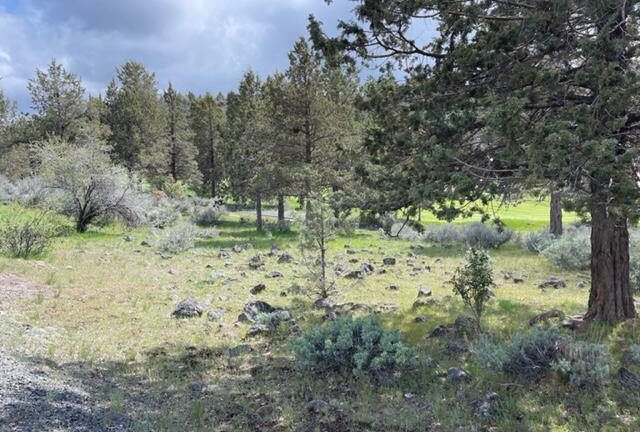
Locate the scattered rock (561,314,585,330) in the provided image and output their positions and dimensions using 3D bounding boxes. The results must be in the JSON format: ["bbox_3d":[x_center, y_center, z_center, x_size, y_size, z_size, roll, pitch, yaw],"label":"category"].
[{"bbox_3d":[3.020,1.274,5.750,0.280,0.170,0.240,0,3,0],"label":"scattered rock"}]

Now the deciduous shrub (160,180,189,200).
[{"bbox_3d":[-9.081,-1.654,30.000,1.747,1.353,1.573,0,3,0],"label":"deciduous shrub"}]

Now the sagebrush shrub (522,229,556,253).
[{"bbox_3d":[5.942,0.687,13.026,0.838,0.691,0.754,1,3,25],"label":"sagebrush shrub"}]

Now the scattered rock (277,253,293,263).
[{"bbox_3d":[-0.845,0.988,11.451,0.380,0.229,0.304,0,3,-4],"label":"scattered rock"}]

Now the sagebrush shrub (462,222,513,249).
[{"bbox_3d":[4.809,0.560,13.800,1.420,0.730,1.200,0,3,0],"label":"sagebrush shrub"}]

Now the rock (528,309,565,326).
[{"bbox_3d":[2.804,1.256,5.950,0.430,0.200,0.320,0,3,0],"label":"rock"}]

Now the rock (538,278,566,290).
[{"bbox_3d":[3.975,1.170,8.224,0.431,0.177,0.345,1,3,26],"label":"rock"}]

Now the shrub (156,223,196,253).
[{"bbox_3d":[-3.821,0.572,12.800,1.050,0.780,0.950,0,3,0],"label":"shrub"}]

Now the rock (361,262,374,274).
[{"bbox_3d":[0.965,1.066,9.763,0.283,0.237,0.226,0,3,6],"label":"rock"}]

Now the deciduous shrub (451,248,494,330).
[{"bbox_3d":[1.809,0.862,5.713,0.498,1.004,0.449,1,3,18],"label":"deciduous shrub"}]

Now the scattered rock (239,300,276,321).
[{"bbox_3d":[-0.757,1.162,5.920,0.443,0.204,0.355,0,3,0],"label":"scattered rock"}]

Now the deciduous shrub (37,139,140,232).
[{"bbox_3d":[-9.150,-1.190,19.000,4.111,3.519,3.700,0,3,0],"label":"deciduous shrub"}]

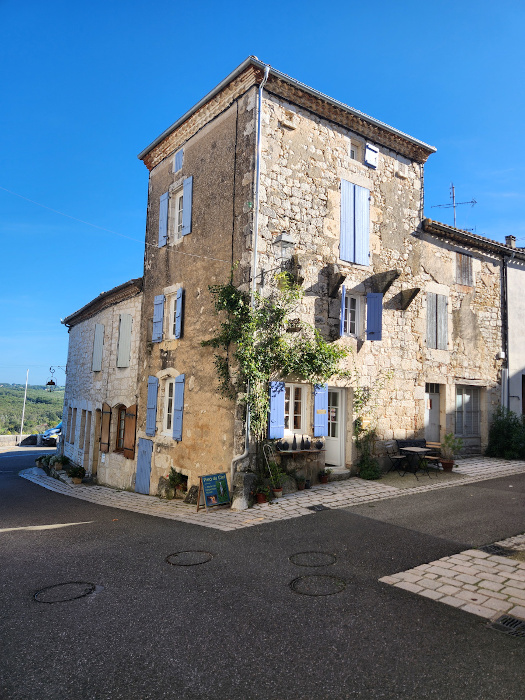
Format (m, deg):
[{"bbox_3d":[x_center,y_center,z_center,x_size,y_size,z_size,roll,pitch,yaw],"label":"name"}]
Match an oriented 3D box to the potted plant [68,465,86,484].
[{"bbox_3d":[-6.738,4.530,16.988,0.560,0.680,0.560,2,-4,0],"label":"potted plant"}]

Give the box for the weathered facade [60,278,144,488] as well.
[{"bbox_3d":[-6.276,1.473,18.840,1.400,7.100,9.000,5,-5,-37],"label":"weathered facade"}]

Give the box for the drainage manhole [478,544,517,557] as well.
[{"bbox_3d":[2.916,2.488,5.771,0.320,0.040,0.380,4,-4,-28],"label":"drainage manhole"}]

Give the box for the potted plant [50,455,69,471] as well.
[{"bbox_3d":[-8.337,4.593,19.142,0.580,0.600,0.580,2,-4,0],"label":"potted plant"}]

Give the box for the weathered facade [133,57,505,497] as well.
[{"bbox_3d":[2.316,-1.005,15.705,10.700,10.500,6.400,4,-5,-34],"label":"weathered facade"}]

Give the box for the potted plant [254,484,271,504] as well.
[{"bbox_3d":[-0.005,3.154,10.239,0.340,0.420,0.340,2,-4,0],"label":"potted plant"}]

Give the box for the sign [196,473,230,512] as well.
[{"bbox_3d":[-1.040,3.083,10.225,0.400,0.800,0.750,-2,-5,42],"label":"sign"}]

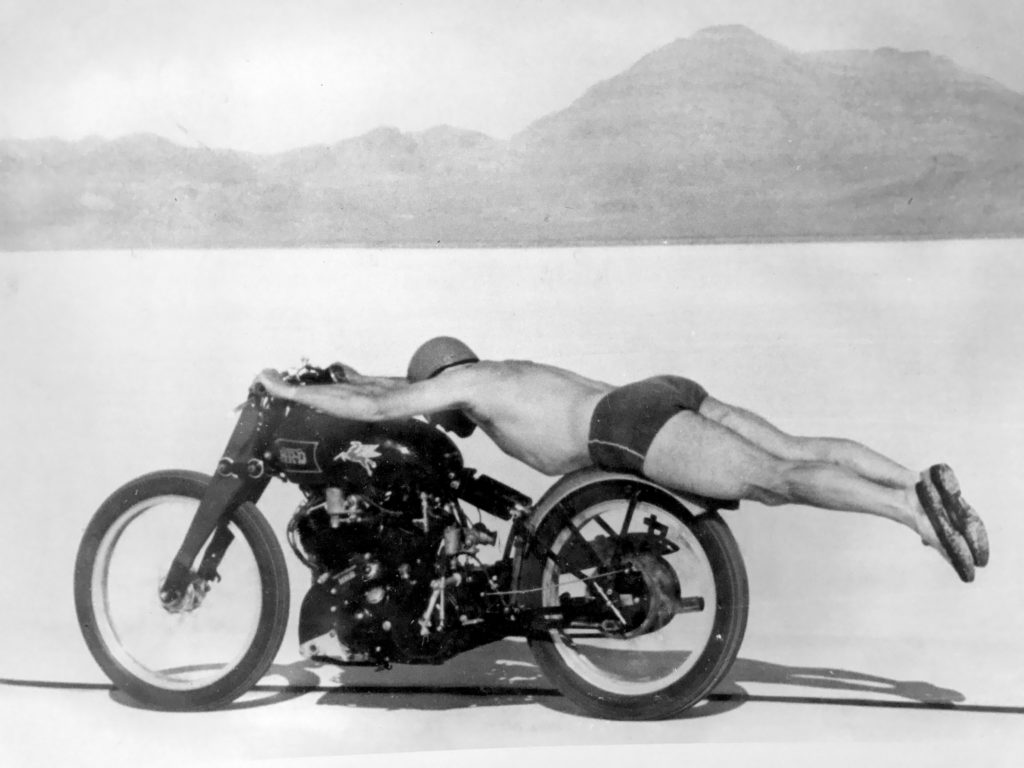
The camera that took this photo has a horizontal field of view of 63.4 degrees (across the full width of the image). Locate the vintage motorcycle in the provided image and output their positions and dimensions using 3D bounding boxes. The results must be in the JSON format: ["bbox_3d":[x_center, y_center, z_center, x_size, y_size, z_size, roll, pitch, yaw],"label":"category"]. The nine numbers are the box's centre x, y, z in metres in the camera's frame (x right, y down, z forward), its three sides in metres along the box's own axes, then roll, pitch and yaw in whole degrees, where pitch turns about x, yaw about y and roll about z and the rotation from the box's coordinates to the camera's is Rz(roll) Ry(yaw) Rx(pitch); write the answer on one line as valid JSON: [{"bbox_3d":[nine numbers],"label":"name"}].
[{"bbox_3d":[-0.340,0.505,2.520,2.090,1.040,0.660,0,10,7],"label":"vintage motorcycle"}]

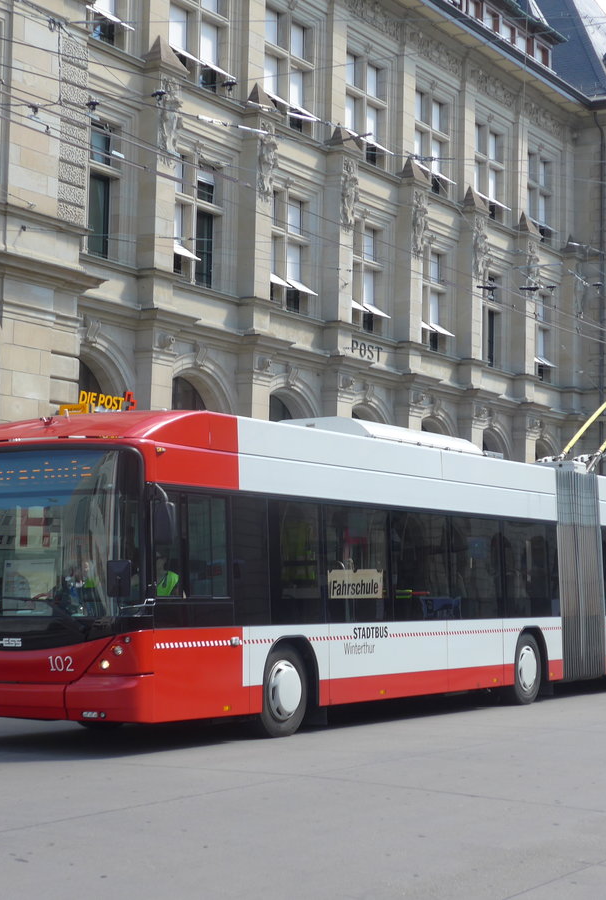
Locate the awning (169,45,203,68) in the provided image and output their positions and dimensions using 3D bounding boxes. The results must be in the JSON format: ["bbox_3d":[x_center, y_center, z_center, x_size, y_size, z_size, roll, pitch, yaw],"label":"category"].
[{"bbox_3d":[-2.693,-9.005,38.456,0.570,0.410,0.990,-2,-5,31],"label":"awning"}]

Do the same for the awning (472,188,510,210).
[{"bbox_3d":[5.827,-7.965,53.638,0.570,0.440,2.470,-2,-5,31],"label":"awning"}]

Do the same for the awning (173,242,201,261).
[{"bbox_3d":[-2.862,-4.600,38.852,0.570,0.430,1.160,-2,-5,31],"label":"awning"}]

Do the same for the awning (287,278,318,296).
[{"bbox_3d":[-0.065,-4.093,42.624,0.540,0.380,0.970,-2,-5,31],"label":"awning"}]

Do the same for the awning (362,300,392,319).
[{"bbox_3d":[1.942,-3.885,46.911,0.570,0.430,1.140,-2,-5,31],"label":"awning"}]

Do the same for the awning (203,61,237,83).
[{"bbox_3d":[-2.118,-9.091,40.307,0.570,0.430,1.150,-2,-5,31],"label":"awning"}]

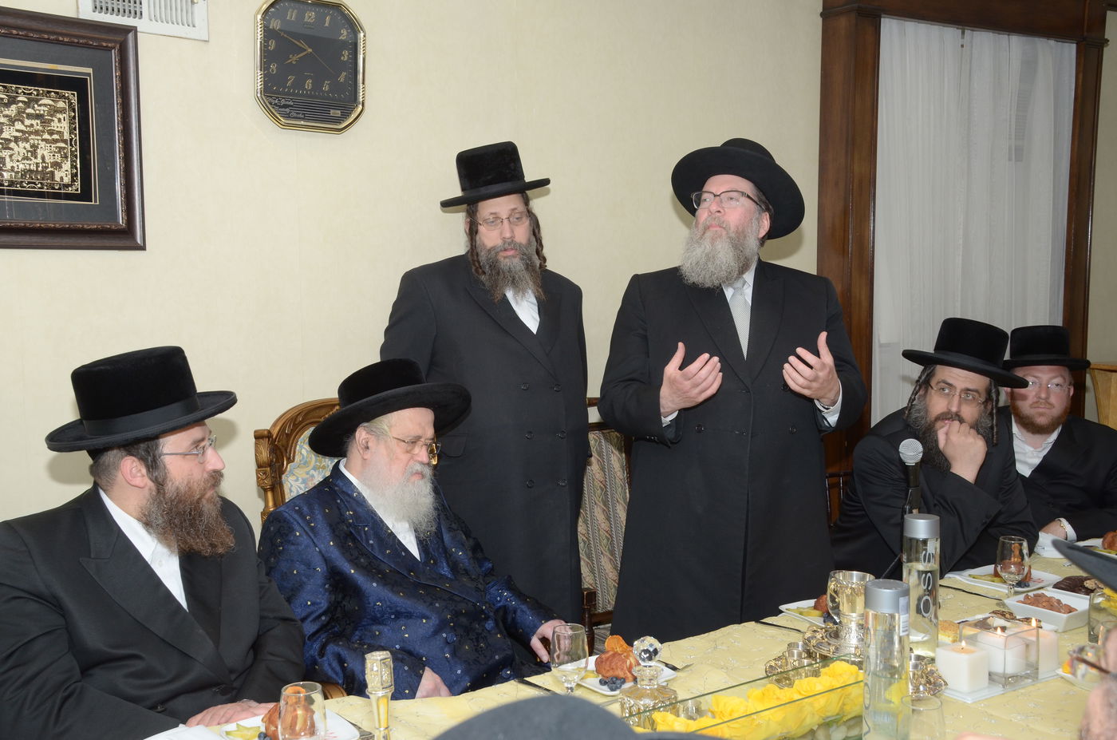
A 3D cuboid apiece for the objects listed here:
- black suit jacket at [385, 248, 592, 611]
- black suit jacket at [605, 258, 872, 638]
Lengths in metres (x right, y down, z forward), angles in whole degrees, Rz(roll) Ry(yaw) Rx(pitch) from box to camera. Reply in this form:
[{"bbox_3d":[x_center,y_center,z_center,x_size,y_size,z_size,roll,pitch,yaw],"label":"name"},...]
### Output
[{"bbox_3d":[-0.180,0.226,3.043,0.540,1.060,0.380,-5,8,-38],"label":"black suit jacket"},{"bbox_3d":[0.390,0.254,2.845,0.620,1.020,0.440,-1,6,-6],"label":"black suit jacket"}]

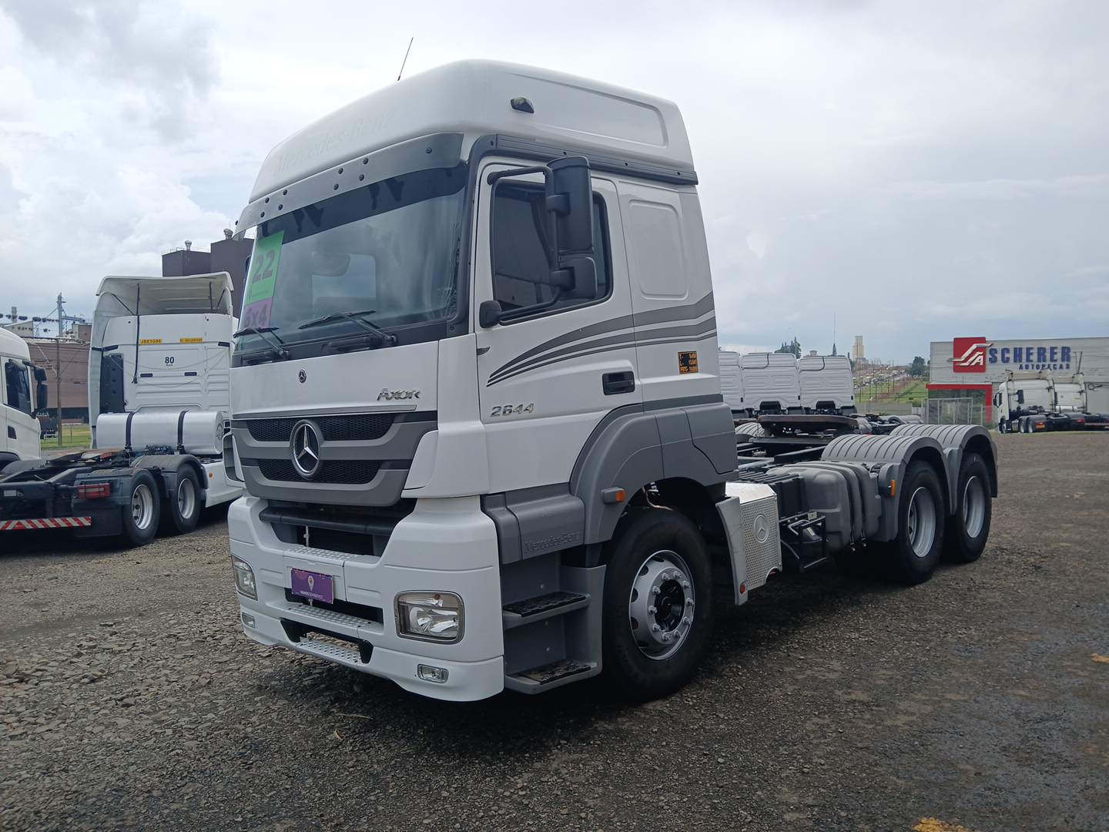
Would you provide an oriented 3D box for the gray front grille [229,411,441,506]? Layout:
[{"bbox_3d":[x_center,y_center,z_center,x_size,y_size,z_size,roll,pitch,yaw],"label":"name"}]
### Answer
[{"bbox_3d":[-1.267,0.213,4.343,2.040,0.440,0.190,-2,4,44],"label":"gray front grille"}]

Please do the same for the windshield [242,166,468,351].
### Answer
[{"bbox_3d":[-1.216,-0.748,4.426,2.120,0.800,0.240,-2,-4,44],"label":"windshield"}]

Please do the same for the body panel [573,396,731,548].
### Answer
[{"bbox_3d":[0.505,0.260,4.561,0.260,0.660,1.460,-2,4,44],"label":"body panel"}]

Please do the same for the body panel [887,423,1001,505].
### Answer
[{"bbox_3d":[3.889,0.481,8.345,0.630,0.800,1.380,-2,0,44],"label":"body panel"}]

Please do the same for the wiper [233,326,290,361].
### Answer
[{"bbox_3d":[-1.686,-0.408,4.770,0.110,0.220,0.850,0,-1,-39],"label":"wiper"}]

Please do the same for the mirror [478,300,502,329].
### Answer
[{"bbox_3d":[-0.286,-0.447,3.673,0.100,0.135,0.100,-2,4,44],"label":"mirror"}]

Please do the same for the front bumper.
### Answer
[{"bbox_3d":[-1.180,0.841,4.415,2.450,0.920,0.300,-2,4,44],"label":"front bumper"}]

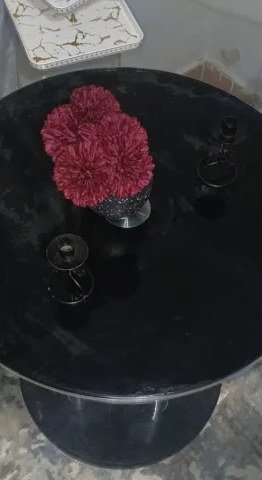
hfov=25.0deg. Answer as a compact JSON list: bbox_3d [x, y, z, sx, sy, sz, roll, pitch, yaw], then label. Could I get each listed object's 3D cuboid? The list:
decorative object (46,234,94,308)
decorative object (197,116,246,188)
[{"bbox_3d":[-0.094,0.039,0.903,0.075,0.126,0.075,1,57,-1],"label":"decorative object"},{"bbox_3d":[0.161,-0.158,1.033,0.075,0.130,0.075,1,57,-1],"label":"decorative object"}]

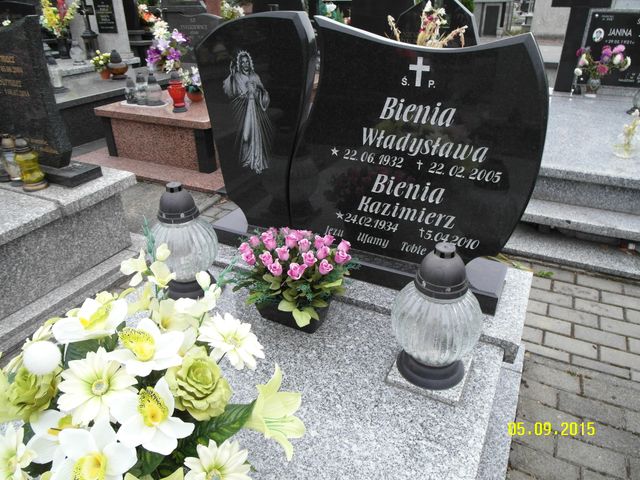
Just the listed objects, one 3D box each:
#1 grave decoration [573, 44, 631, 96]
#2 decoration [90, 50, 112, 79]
[{"bbox_3d":[2.264,-1.364,3.595,0.360,0.380,0.270,13,32,24],"label":"grave decoration"},{"bbox_3d":[-2.410,-1.932,4.929,0.200,0.280,0.190,13,32,24],"label":"decoration"}]

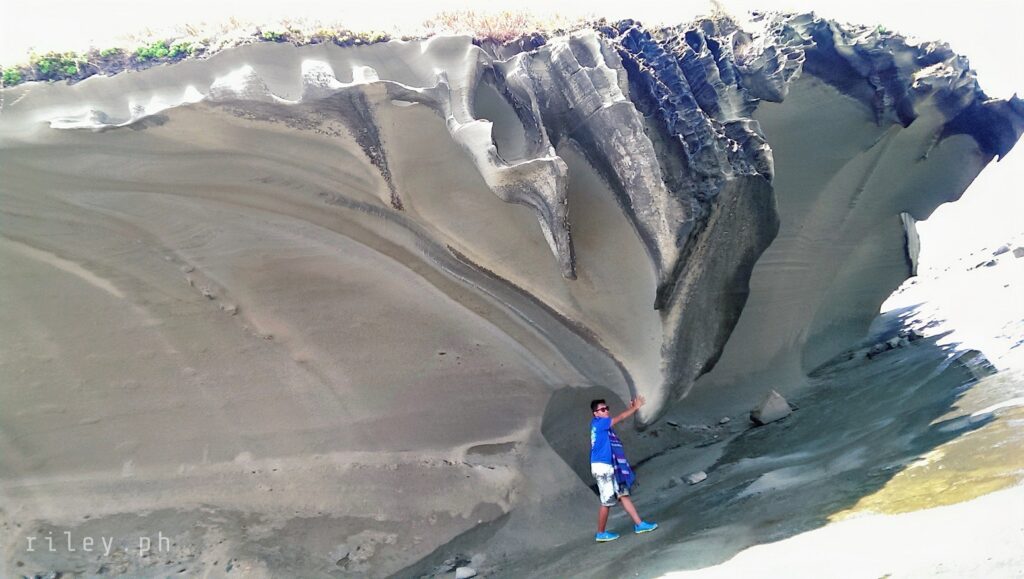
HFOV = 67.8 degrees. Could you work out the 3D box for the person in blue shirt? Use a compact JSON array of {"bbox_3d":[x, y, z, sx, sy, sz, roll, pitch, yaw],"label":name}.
[{"bbox_3d":[1.323,2.116,8.950,0.750,1.660,0.520,1,-5,-9],"label":"person in blue shirt"}]

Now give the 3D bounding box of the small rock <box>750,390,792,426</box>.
[{"bbox_3d":[4.193,1.923,12.300,0.660,0.540,0.540,0,-5,0],"label":"small rock"}]

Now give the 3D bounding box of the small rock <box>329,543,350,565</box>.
[{"bbox_3d":[-1.926,2.948,8.500,0.240,0.220,0.200,0,-5,0],"label":"small rock"}]

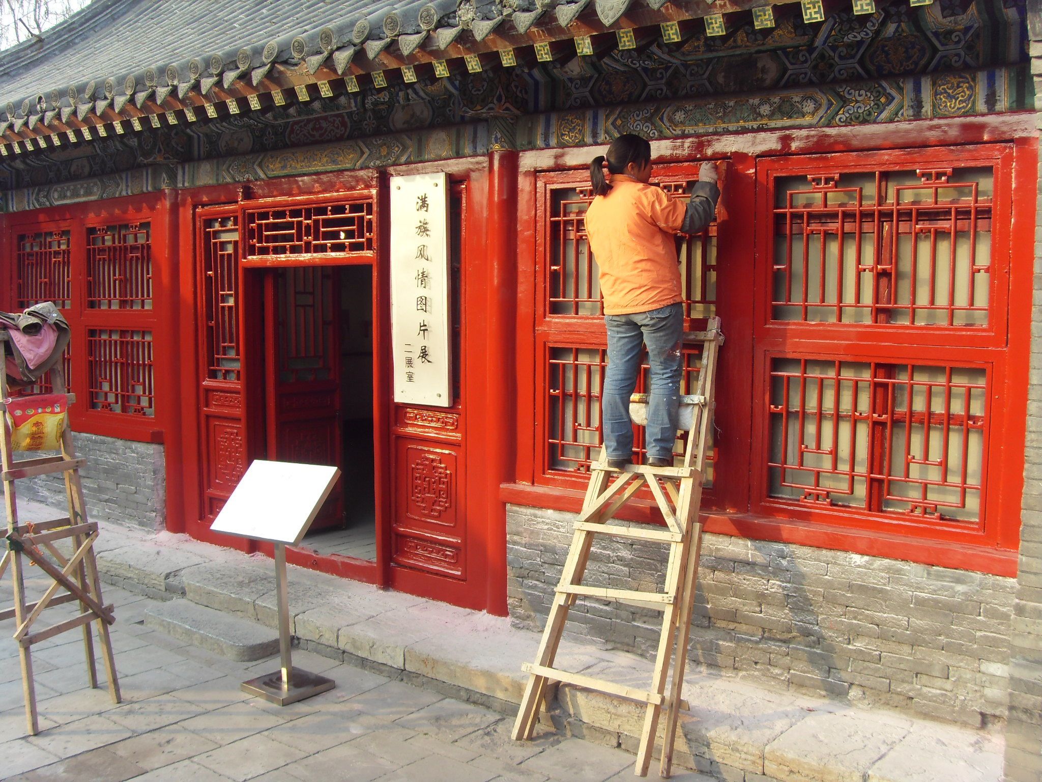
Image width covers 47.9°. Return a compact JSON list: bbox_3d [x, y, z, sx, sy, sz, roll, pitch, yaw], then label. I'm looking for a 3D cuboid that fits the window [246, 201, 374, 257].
[{"bbox_3d":[-1.443,-1.081,7.922,1.346,0.345,0.060,4,6,41],"label":"window"}]

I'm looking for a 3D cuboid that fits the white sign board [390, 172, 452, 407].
[{"bbox_3d":[-0.600,-0.614,7.175,0.489,1.391,0.050,4,6,41],"label":"white sign board"}]

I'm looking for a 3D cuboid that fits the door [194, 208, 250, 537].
[{"bbox_3d":[-2.209,-0.166,8.738,0.672,2.417,0.080,4,6,41],"label":"door"}]

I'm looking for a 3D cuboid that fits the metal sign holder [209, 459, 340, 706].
[{"bbox_3d":[-1.236,0.954,6.013,0.579,1.145,0.395,3,5,33],"label":"metal sign holder"}]

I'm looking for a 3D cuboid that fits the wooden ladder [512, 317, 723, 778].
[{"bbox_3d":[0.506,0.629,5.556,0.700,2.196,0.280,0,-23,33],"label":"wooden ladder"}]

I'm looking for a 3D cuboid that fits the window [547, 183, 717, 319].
[{"bbox_3d":[0.568,-0.740,6.220,1.087,0.702,0.060,4,6,41],"label":"window"}]

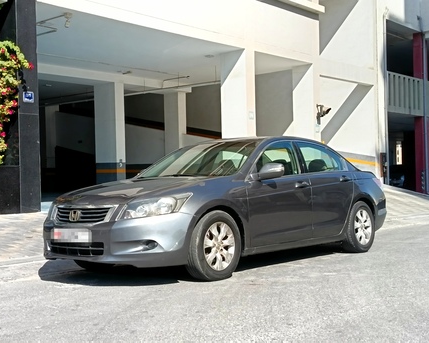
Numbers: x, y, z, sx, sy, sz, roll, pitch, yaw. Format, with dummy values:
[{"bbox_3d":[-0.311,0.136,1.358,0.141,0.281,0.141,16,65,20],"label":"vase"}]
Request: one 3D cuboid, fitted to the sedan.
[{"bbox_3d":[0.327,0.308,7.570,1.870,1.476,4.930,-1,0,41],"label":"sedan"}]

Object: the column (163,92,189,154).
[{"bbox_3d":[-1.603,-1.192,25.444,0.760,3.917,0.441,-1,0,40],"label":"column"}]

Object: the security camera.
[{"bbox_3d":[3.728,-2.052,21.680,0.440,0.420,0.280,-1,0,12],"label":"security camera"}]

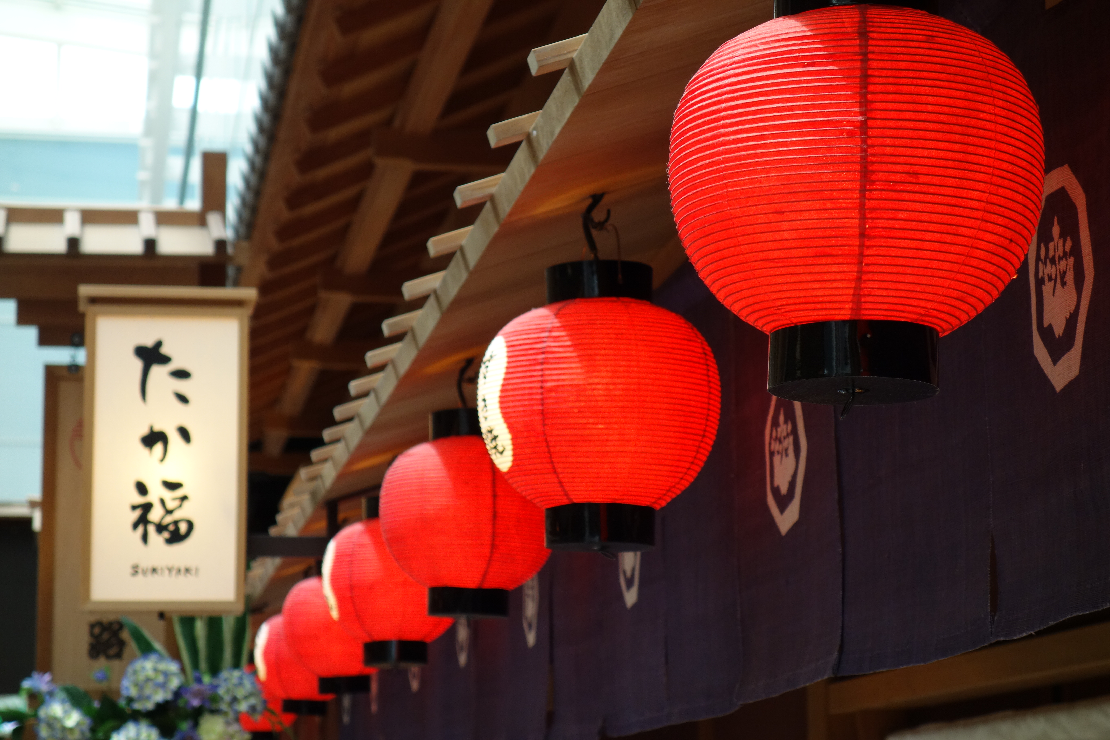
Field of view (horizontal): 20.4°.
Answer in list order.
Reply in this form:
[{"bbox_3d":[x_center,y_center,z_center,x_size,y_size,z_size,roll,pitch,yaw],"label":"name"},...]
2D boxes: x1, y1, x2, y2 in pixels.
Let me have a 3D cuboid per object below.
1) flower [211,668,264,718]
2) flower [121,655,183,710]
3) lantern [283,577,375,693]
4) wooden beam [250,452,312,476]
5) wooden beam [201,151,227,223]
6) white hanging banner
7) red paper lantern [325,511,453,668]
[{"bbox_3d":[-0.948,0.968,9.200,0.149,0.140,0.150,1,-9,-8],"label":"flower"},{"bbox_3d":[-1.201,0.933,9.200,0.188,0.161,0.180,1,-9,-8],"label":"flower"},{"bbox_3d":[-0.685,0.834,10.015,0.383,0.442,0.383,1,-9,-8],"label":"lantern"},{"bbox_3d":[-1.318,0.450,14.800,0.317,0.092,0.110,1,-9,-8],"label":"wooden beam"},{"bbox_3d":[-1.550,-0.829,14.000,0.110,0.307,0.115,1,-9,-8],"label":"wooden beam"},{"bbox_3d":[-1.098,0.228,8.755,0.481,0.908,0.170,1,-9,-8],"label":"white hanging banner"},{"bbox_3d":[-0.421,0.559,8.190,0.383,0.442,0.383,1,-9,-8],"label":"red paper lantern"}]

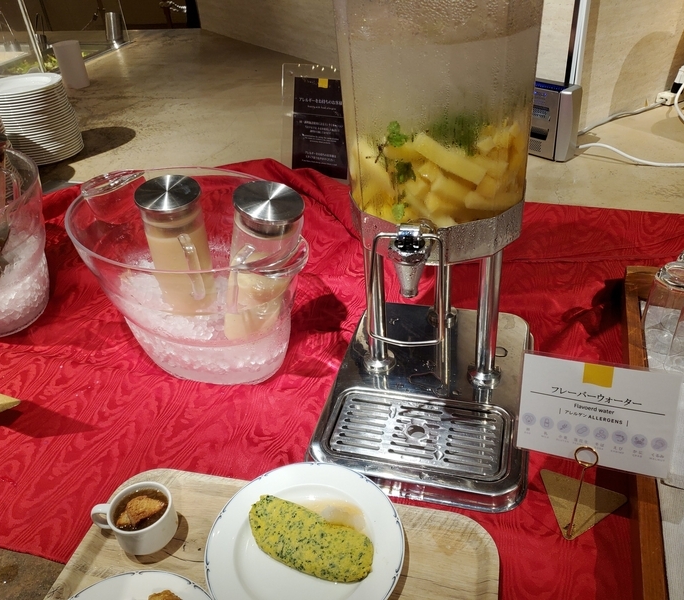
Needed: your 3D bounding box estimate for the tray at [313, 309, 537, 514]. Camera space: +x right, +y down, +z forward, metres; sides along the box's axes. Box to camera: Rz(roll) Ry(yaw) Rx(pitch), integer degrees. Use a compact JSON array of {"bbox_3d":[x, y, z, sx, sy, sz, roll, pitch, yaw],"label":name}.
[{"bbox_3d":[0.118,0.117,0.806,0.261,0.027,0.354,5,35,15],"label":"tray"}]

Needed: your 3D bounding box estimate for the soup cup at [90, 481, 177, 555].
[{"bbox_3d":[-0.224,0.236,0.645,0.095,0.048,0.065,5,35,15],"label":"soup cup"}]

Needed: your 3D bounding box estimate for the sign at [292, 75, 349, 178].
[{"bbox_3d":[-0.047,-0.393,1.378,0.152,0.213,0.015,14,23,28],"label":"sign"}]

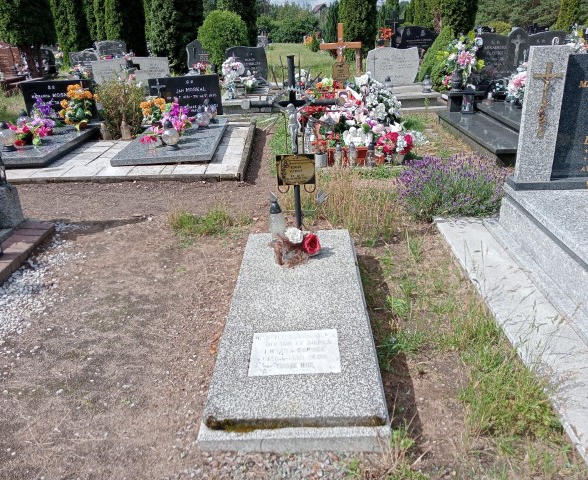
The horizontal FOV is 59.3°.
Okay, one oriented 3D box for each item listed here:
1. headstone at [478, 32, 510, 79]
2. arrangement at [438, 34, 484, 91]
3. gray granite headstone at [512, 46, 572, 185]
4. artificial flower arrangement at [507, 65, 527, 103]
[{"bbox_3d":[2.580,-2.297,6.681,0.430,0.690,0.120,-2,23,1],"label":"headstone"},{"bbox_3d":[2.029,-2.156,6.300,0.500,0.640,0.420,-3,23,0],"label":"arrangement"},{"bbox_3d":[1.507,-0.753,3.161,0.219,0.809,0.084,-2,24,2],"label":"gray granite headstone"},{"bbox_3d":[2.595,-1.706,5.776,0.360,0.440,0.340,-3,23,0],"label":"artificial flower arrangement"}]

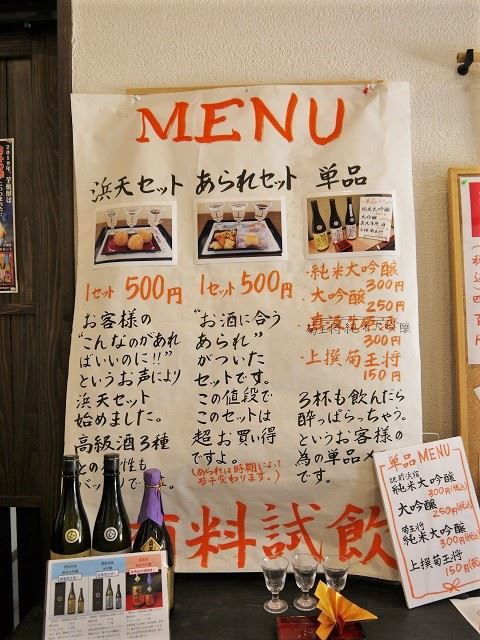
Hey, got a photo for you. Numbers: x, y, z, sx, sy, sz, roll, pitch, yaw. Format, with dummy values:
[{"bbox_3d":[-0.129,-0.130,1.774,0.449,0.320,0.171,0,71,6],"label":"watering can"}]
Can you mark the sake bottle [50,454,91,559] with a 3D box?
[{"bbox_3d":[-0.325,0.415,0.997,0.077,0.303,0.077,-1,0,-21],"label":"sake bottle"}]

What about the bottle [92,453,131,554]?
[{"bbox_3d":[-0.246,0.414,0.995,0.077,0.303,0.077,-1,0,-14],"label":"bottle"}]

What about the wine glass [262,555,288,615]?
[{"bbox_3d":[0.071,0.517,1.013,0.053,0.089,0.053,-1,0,0],"label":"wine glass"}]

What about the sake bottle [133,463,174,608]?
[{"bbox_3d":[-0.167,0.427,1.000,0.080,0.278,0.080,-1,0,-3],"label":"sake bottle"}]

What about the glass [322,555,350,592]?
[{"bbox_3d":[0.192,0.516,1.025,0.053,0.089,0.053,-1,0,0],"label":"glass"}]

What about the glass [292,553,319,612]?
[{"bbox_3d":[0.130,0.517,1.025,0.053,0.089,0.053,-1,0,0],"label":"glass"}]

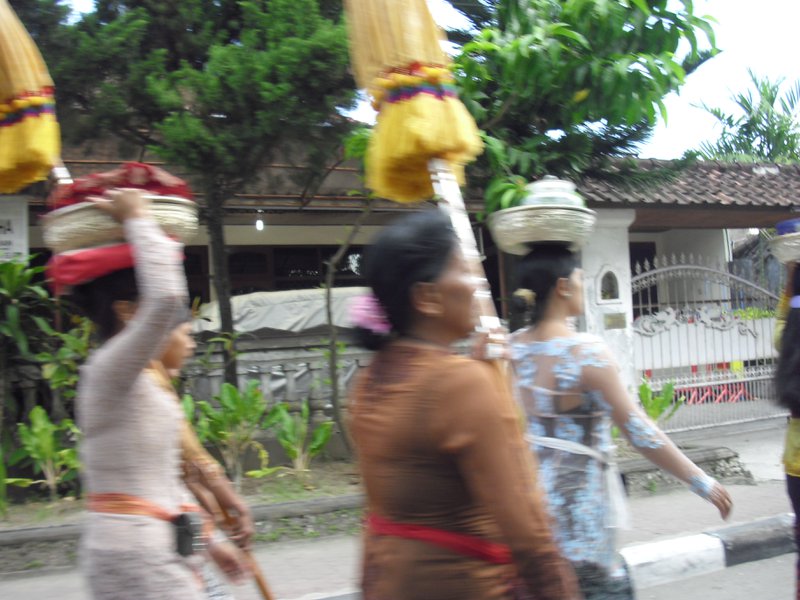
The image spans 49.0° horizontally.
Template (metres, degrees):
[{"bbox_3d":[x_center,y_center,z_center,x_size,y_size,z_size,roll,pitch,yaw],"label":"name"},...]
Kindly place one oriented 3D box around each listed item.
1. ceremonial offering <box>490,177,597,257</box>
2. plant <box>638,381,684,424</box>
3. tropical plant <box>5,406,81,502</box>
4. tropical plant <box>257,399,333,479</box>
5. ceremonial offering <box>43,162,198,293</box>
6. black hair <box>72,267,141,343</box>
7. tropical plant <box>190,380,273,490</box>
[{"bbox_3d":[0.462,-0.274,2.850,0.345,0.235,0.345,-3,-2,0],"label":"ceremonial offering"},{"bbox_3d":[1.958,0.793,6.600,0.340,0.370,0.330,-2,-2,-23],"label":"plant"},{"bbox_3d":[-2.111,0.915,5.200,0.460,0.560,0.450,-2,-2,-23],"label":"tropical plant"},{"bbox_3d":[-0.679,0.891,5.650,0.480,0.510,0.450,-2,-2,-23],"label":"tropical plant"},{"bbox_3d":[-0.735,-0.192,2.300,0.395,0.320,0.380,-3,-2,0],"label":"ceremonial offering"},{"bbox_3d":[-0.766,0.007,2.300,0.200,0.210,0.170,-2,-2,-23],"label":"black hair"},{"bbox_3d":[-1.017,0.818,5.300,0.500,0.650,0.480,-2,-2,-23],"label":"tropical plant"}]

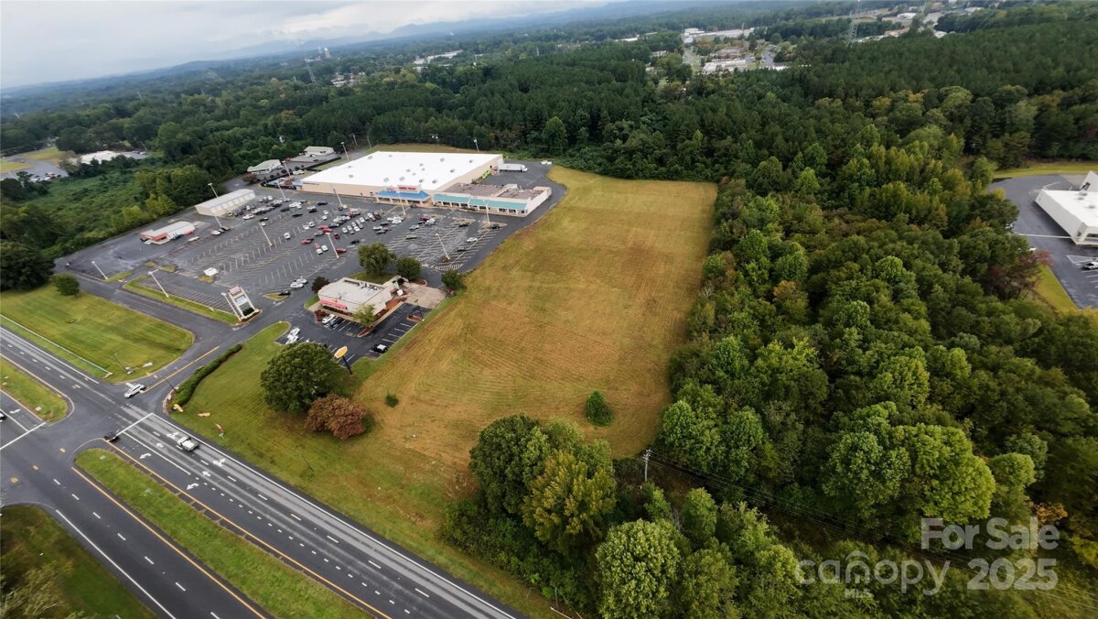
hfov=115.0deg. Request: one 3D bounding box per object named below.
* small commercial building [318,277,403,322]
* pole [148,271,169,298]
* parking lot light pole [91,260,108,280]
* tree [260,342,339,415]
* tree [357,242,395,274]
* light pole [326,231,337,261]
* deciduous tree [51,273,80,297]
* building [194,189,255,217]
[{"bbox_3d":[-79.150,-7.220,147.480,25.000,6.200,20.000,11,41,20],"label":"small commercial building"},{"bbox_3d":[-177.130,-10.960,158.580,2.000,12.000,1.200,11,41,20],"label":"pole"},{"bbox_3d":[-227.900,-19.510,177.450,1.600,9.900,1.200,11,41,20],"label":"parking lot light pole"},{"bbox_3d":[-69.600,20.400,99.500,18.800,20.300,18.800,-3,38,3],"label":"tree"},{"bbox_3d":[-77.900,-22.400,159.500,15.600,15.200,15.600,-3,38,3],"label":"tree"},{"bbox_3d":[-109.430,-32.280,176.900,2.000,12.600,1.200,11,41,20],"label":"light pole"},{"bbox_3d":[-229.800,-10.900,166.700,8.800,9.300,8.800,-3,38,3],"label":"deciduous tree"},{"bbox_3d":[-232.830,-77.410,253.330,17.000,6.300,32.000,8,40,16],"label":"building"}]

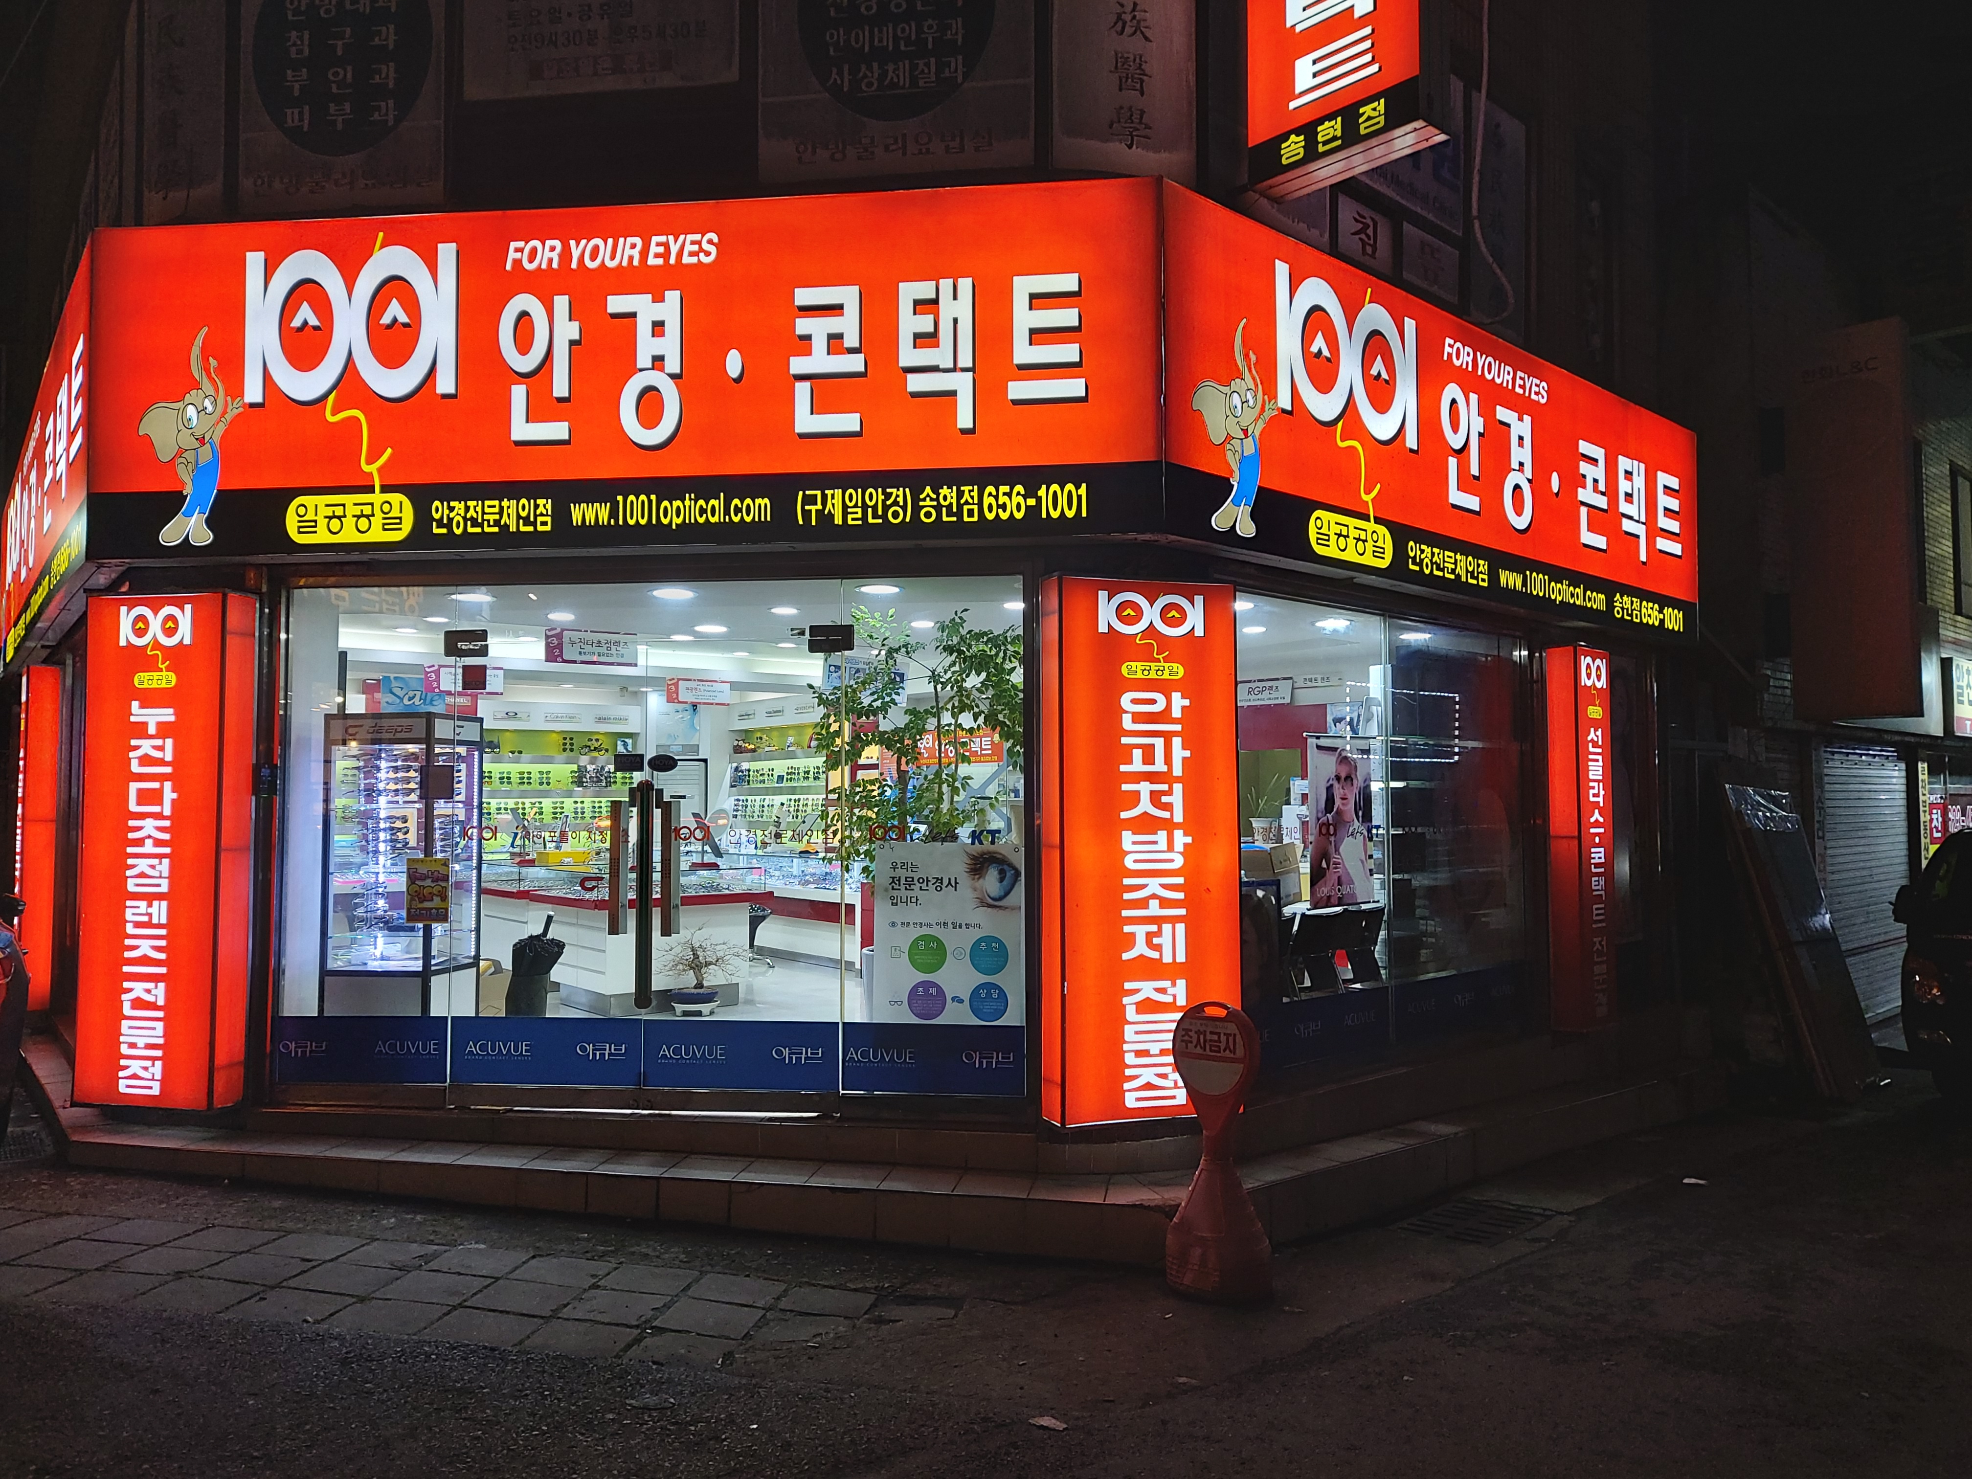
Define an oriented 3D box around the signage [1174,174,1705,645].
[{"bbox_3d":[2.726,-1.492,7.878,5.636,1.486,0.181,2,-4,-43],"label":"signage"}]

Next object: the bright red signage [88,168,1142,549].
[{"bbox_3d":[-1.642,-1.571,6.251,4.788,1.503,0.181,0,-3,6],"label":"bright red signage"}]

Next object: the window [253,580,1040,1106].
[{"bbox_3d":[-1.492,0.414,6.246,3.341,2.209,0.057,0,-3,6],"label":"window"}]

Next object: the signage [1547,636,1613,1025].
[{"bbox_3d":[3.586,0.593,8.574,0.431,2.274,0.181,2,-4,-40],"label":"signage"}]

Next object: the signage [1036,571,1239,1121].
[{"bbox_3d":[0.664,0.459,6.073,0.826,2.272,0.217,1,-3,-19],"label":"signage"}]

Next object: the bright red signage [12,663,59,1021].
[{"bbox_3d":[-6.240,0.636,9.363,0.162,2.207,0.445,2,-4,-39],"label":"bright red signage"}]

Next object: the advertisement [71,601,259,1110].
[{"bbox_3d":[-3.692,0.484,6.409,0.740,2.280,0.203,-1,-3,15],"label":"advertisement"}]

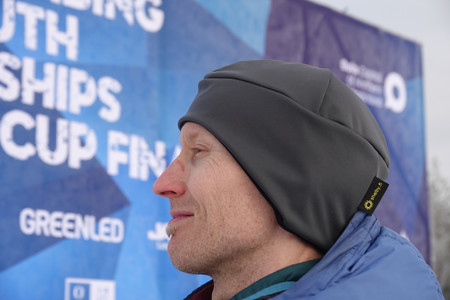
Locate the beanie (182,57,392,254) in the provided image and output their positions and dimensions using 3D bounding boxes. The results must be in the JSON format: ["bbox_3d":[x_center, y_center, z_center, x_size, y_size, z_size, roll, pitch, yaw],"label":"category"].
[{"bbox_3d":[0.061,0.004,1.190,0.228,0.200,0.180,5,-9,15],"label":"beanie"}]

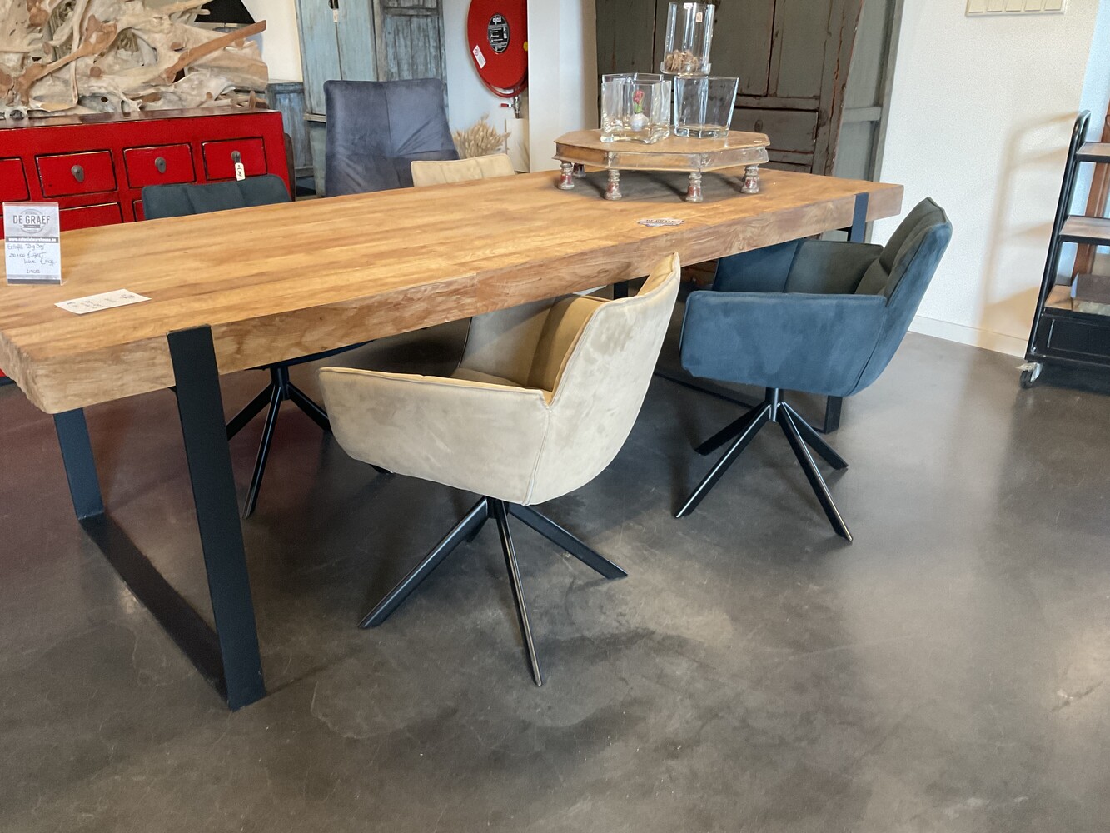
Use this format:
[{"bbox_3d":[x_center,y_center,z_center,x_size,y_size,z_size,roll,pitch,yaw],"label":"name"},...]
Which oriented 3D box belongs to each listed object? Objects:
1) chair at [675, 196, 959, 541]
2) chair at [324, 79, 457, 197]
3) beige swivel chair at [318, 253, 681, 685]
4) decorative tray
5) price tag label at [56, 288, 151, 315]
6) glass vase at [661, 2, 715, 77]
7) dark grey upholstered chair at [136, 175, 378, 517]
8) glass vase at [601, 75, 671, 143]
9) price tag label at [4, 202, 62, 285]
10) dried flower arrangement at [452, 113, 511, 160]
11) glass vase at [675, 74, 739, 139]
[{"bbox_3d":[0.677,-0.161,2.513,0.610,0.840,0.610,7,24,16],"label":"chair"},{"bbox_3d":[-0.718,-1.010,4.318,0.680,0.997,0.720,-6,24,-14],"label":"chair"},{"bbox_3d":[-0.069,0.065,1.992,0.610,0.830,0.610,10,25,21],"label":"beige swivel chair"},{"bbox_3d":[0.338,-0.802,2.929,0.645,0.138,0.645,-15,27,-32],"label":"decorative tray"},{"bbox_3d":[-0.829,-0.214,1.708,0.104,0.006,0.132,19,29,37],"label":"price tag label"},{"bbox_3d":[0.426,-1.205,2.981,0.158,0.220,0.158,0,23,0],"label":"glass vase"},{"bbox_3d":[-0.858,-0.247,2.723,0.610,0.835,0.610,-16,28,-33],"label":"dark grey upholstered chair"},{"bbox_3d":[0.257,-0.964,2.910,0.170,0.175,0.200,6,24,13],"label":"glass vase"},{"bbox_3d":[-1.014,-0.335,1.808,0.107,0.150,0.052,0,23,0],"label":"price tag label"},{"bbox_3d":[-0.399,-1.447,4.950,0.330,0.330,0.300,0,23,0],"label":"dried flower arrangement"},{"bbox_3d":[0.455,-0.985,2.952,0.170,0.183,0.170,-21,31,-41],"label":"glass vase"}]

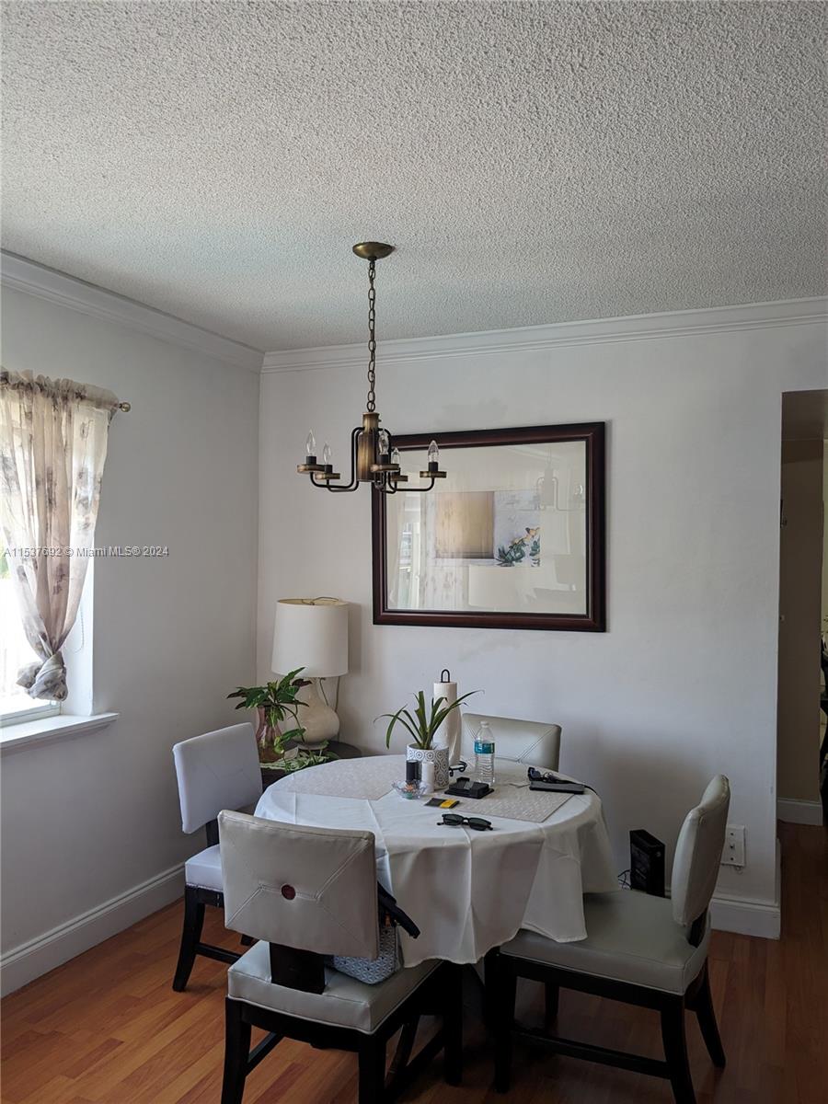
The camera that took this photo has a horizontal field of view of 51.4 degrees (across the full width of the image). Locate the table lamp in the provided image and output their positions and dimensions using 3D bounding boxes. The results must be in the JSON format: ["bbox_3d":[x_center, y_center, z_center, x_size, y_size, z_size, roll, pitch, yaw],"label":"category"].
[{"bbox_3d":[-0.467,0.545,3.869,0.339,0.663,0.339,0,0,0],"label":"table lamp"}]

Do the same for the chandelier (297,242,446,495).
[{"bbox_3d":[-0.129,-0.575,2.699,0.480,0.780,0.480,0,0,0],"label":"chandelier"}]

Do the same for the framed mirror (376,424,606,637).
[{"bbox_3d":[0.303,-0.102,3.787,1.076,0.878,0.040,0,0,24],"label":"framed mirror"}]

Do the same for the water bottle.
[{"bbox_3d":[0.223,0.633,2.715,0.065,0.204,0.065,0,0,0],"label":"water bottle"}]

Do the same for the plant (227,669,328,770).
[{"bbox_3d":[-0.594,0.686,3.646,0.380,0.378,0.360,0,0,24],"label":"plant"}]

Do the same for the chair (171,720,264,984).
[{"bbox_3d":[-0.458,1.063,2.949,0.590,0.840,0.455,0,0,24],"label":"chair"}]

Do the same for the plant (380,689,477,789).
[{"bbox_3d":[0.044,0.584,2.682,0.320,0.300,0.290,0,0,24],"label":"plant"}]

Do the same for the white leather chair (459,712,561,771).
[{"bbox_3d":[0.233,1.069,3.087,0.450,0.840,0.600,0,0,30],"label":"white leather chair"}]

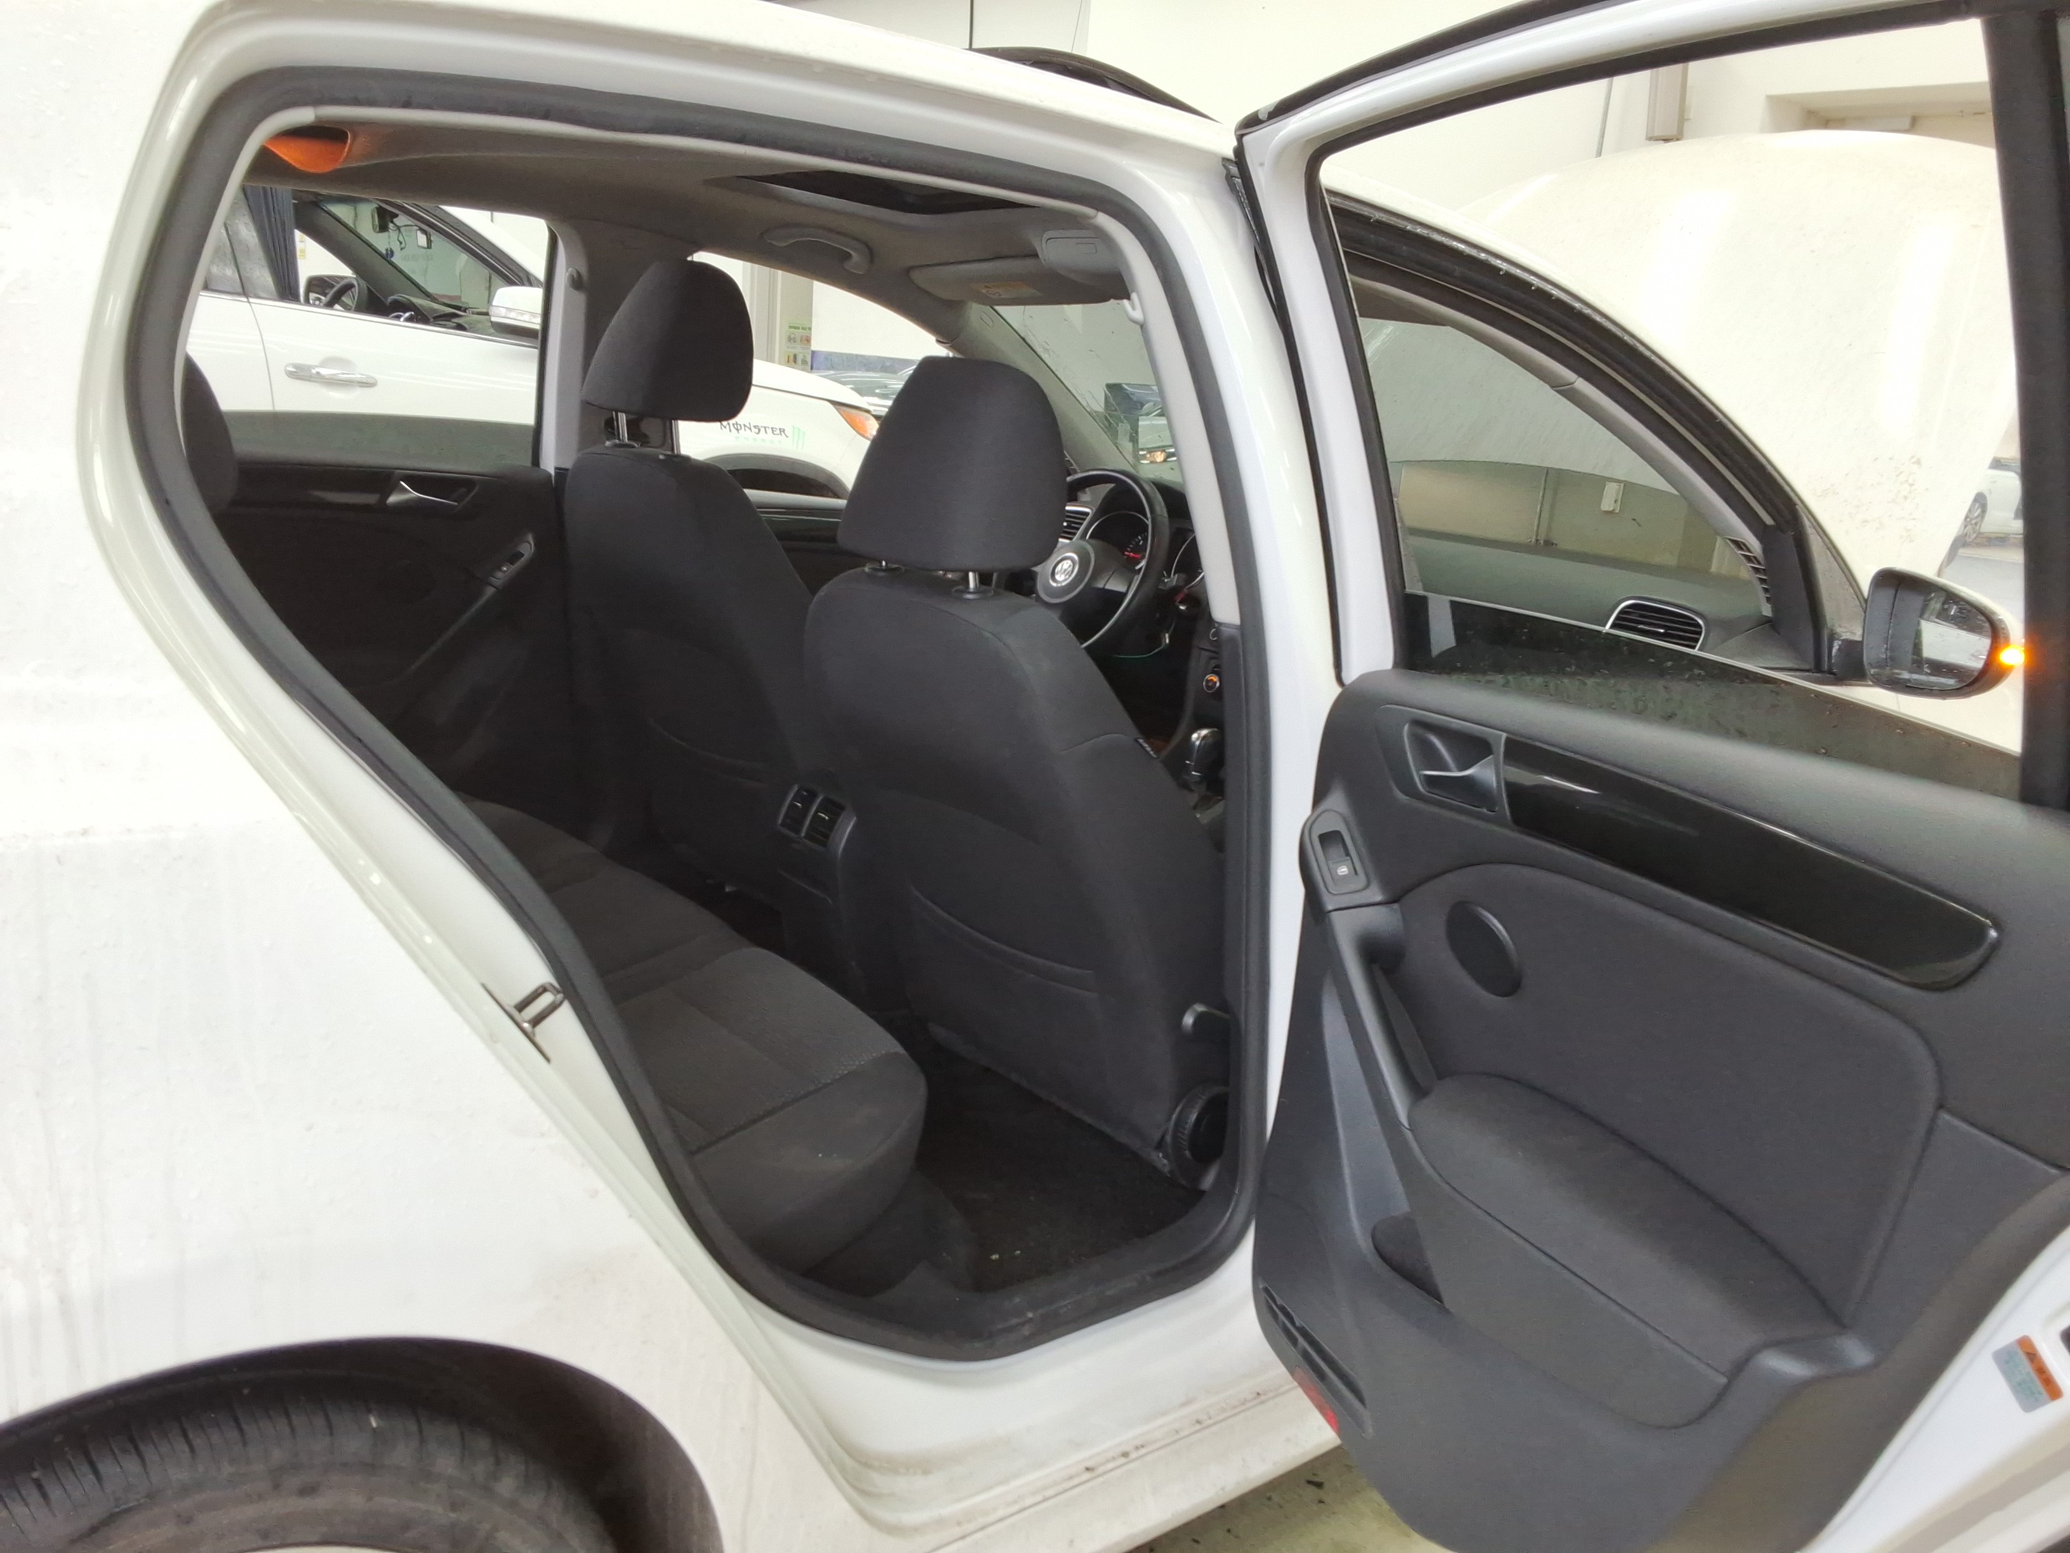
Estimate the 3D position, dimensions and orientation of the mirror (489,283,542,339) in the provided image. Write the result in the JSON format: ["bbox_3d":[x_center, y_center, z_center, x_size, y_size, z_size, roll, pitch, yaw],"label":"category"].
[{"bbox_3d":[-1.431,-1.310,4.733,0.160,0.170,0.230,-6,17,-37],"label":"mirror"}]

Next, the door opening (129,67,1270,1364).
[{"bbox_3d":[-0.156,0.011,1.216,0.900,0.980,0.190,-6,17,-37],"label":"door opening"}]

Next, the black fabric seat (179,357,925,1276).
[{"bbox_3d":[-0.731,-0.031,1.679,0.750,0.820,1.310,-6,17,-37],"label":"black fabric seat"}]

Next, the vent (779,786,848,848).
[{"bbox_3d":[-0.274,0.049,2.068,0.030,0.057,0.105,26,-3,-40],"label":"vent"}]

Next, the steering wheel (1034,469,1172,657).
[{"bbox_3d":[0.064,-0.337,2.705,0.100,0.370,0.370,27,-4,-40],"label":"steering wheel"}]

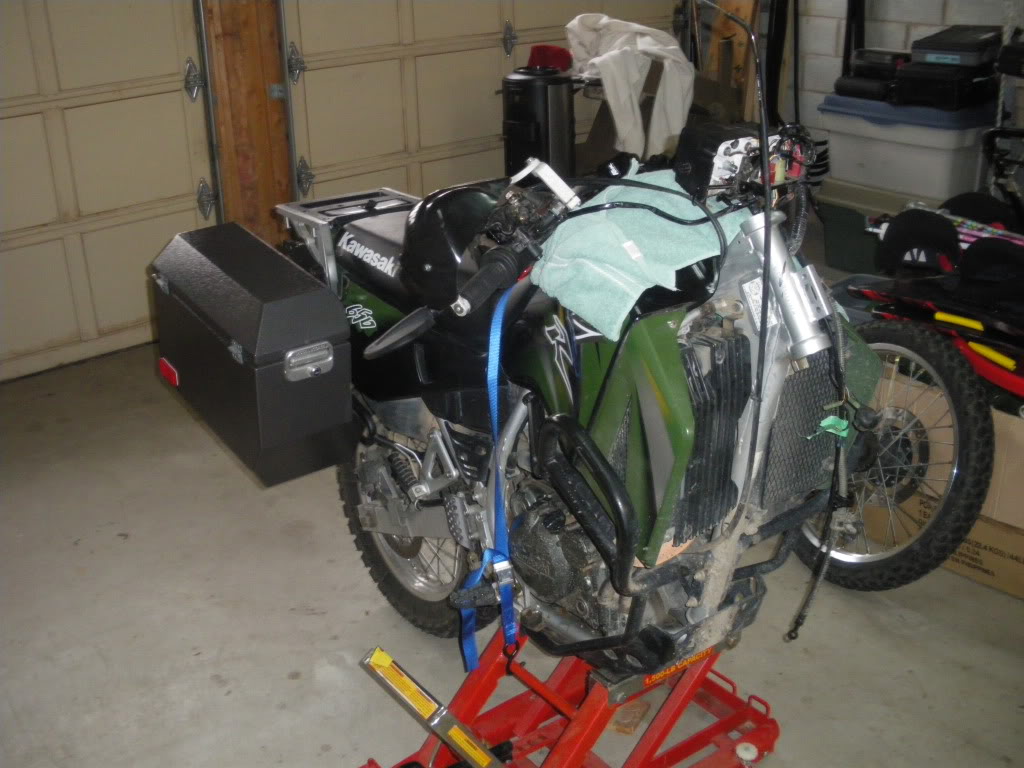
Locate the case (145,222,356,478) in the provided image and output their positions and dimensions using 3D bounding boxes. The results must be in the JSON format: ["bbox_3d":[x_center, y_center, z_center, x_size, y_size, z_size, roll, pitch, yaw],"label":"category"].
[{"bbox_3d":[-0.555,-0.092,2.233,0.194,0.361,0.547,-18,35,-32],"label":"case"}]

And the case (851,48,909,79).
[{"bbox_3d":[1.892,-1.619,5.380,0.240,0.135,0.280,-21,32,-38],"label":"case"}]

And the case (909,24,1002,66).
[{"bbox_3d":[2.147,-1.632,5.122,0.320,0.095,0.360,15,35,31],"label":"case"}]

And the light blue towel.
[{"bbox_3d":[0.186,-0.204,1.520,0.345,0.160,0.310,-17,29,-32],"label":"light blue towel"}]

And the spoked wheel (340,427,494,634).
[{"bbox_3d":[-0.208,0.260,2.435,0.140,0.650,0.650,-17,29,-32],"label":"spoked wheel"}]

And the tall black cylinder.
[{"bbox_3d":[0.118,-0.856,4.585,0.295,0.900,0.295,-1,24,0],"label":"tall black cylinder"}]

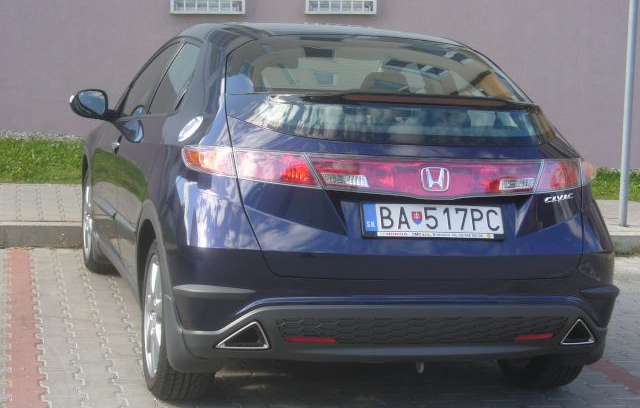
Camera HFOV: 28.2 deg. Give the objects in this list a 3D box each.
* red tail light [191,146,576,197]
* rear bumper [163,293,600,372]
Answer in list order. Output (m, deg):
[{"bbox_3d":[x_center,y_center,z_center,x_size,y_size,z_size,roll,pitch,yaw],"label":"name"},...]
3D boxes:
[{"bbox_3d":[0.336,-0.114,4.598,1.560,0.170,0.400,1,7,-16],"label":"red tail light"},{"bbox_3d":[0.334,0.458,4.604,1.700,0.310,0.400,1,7,-16],"label":"rear bumper"}]

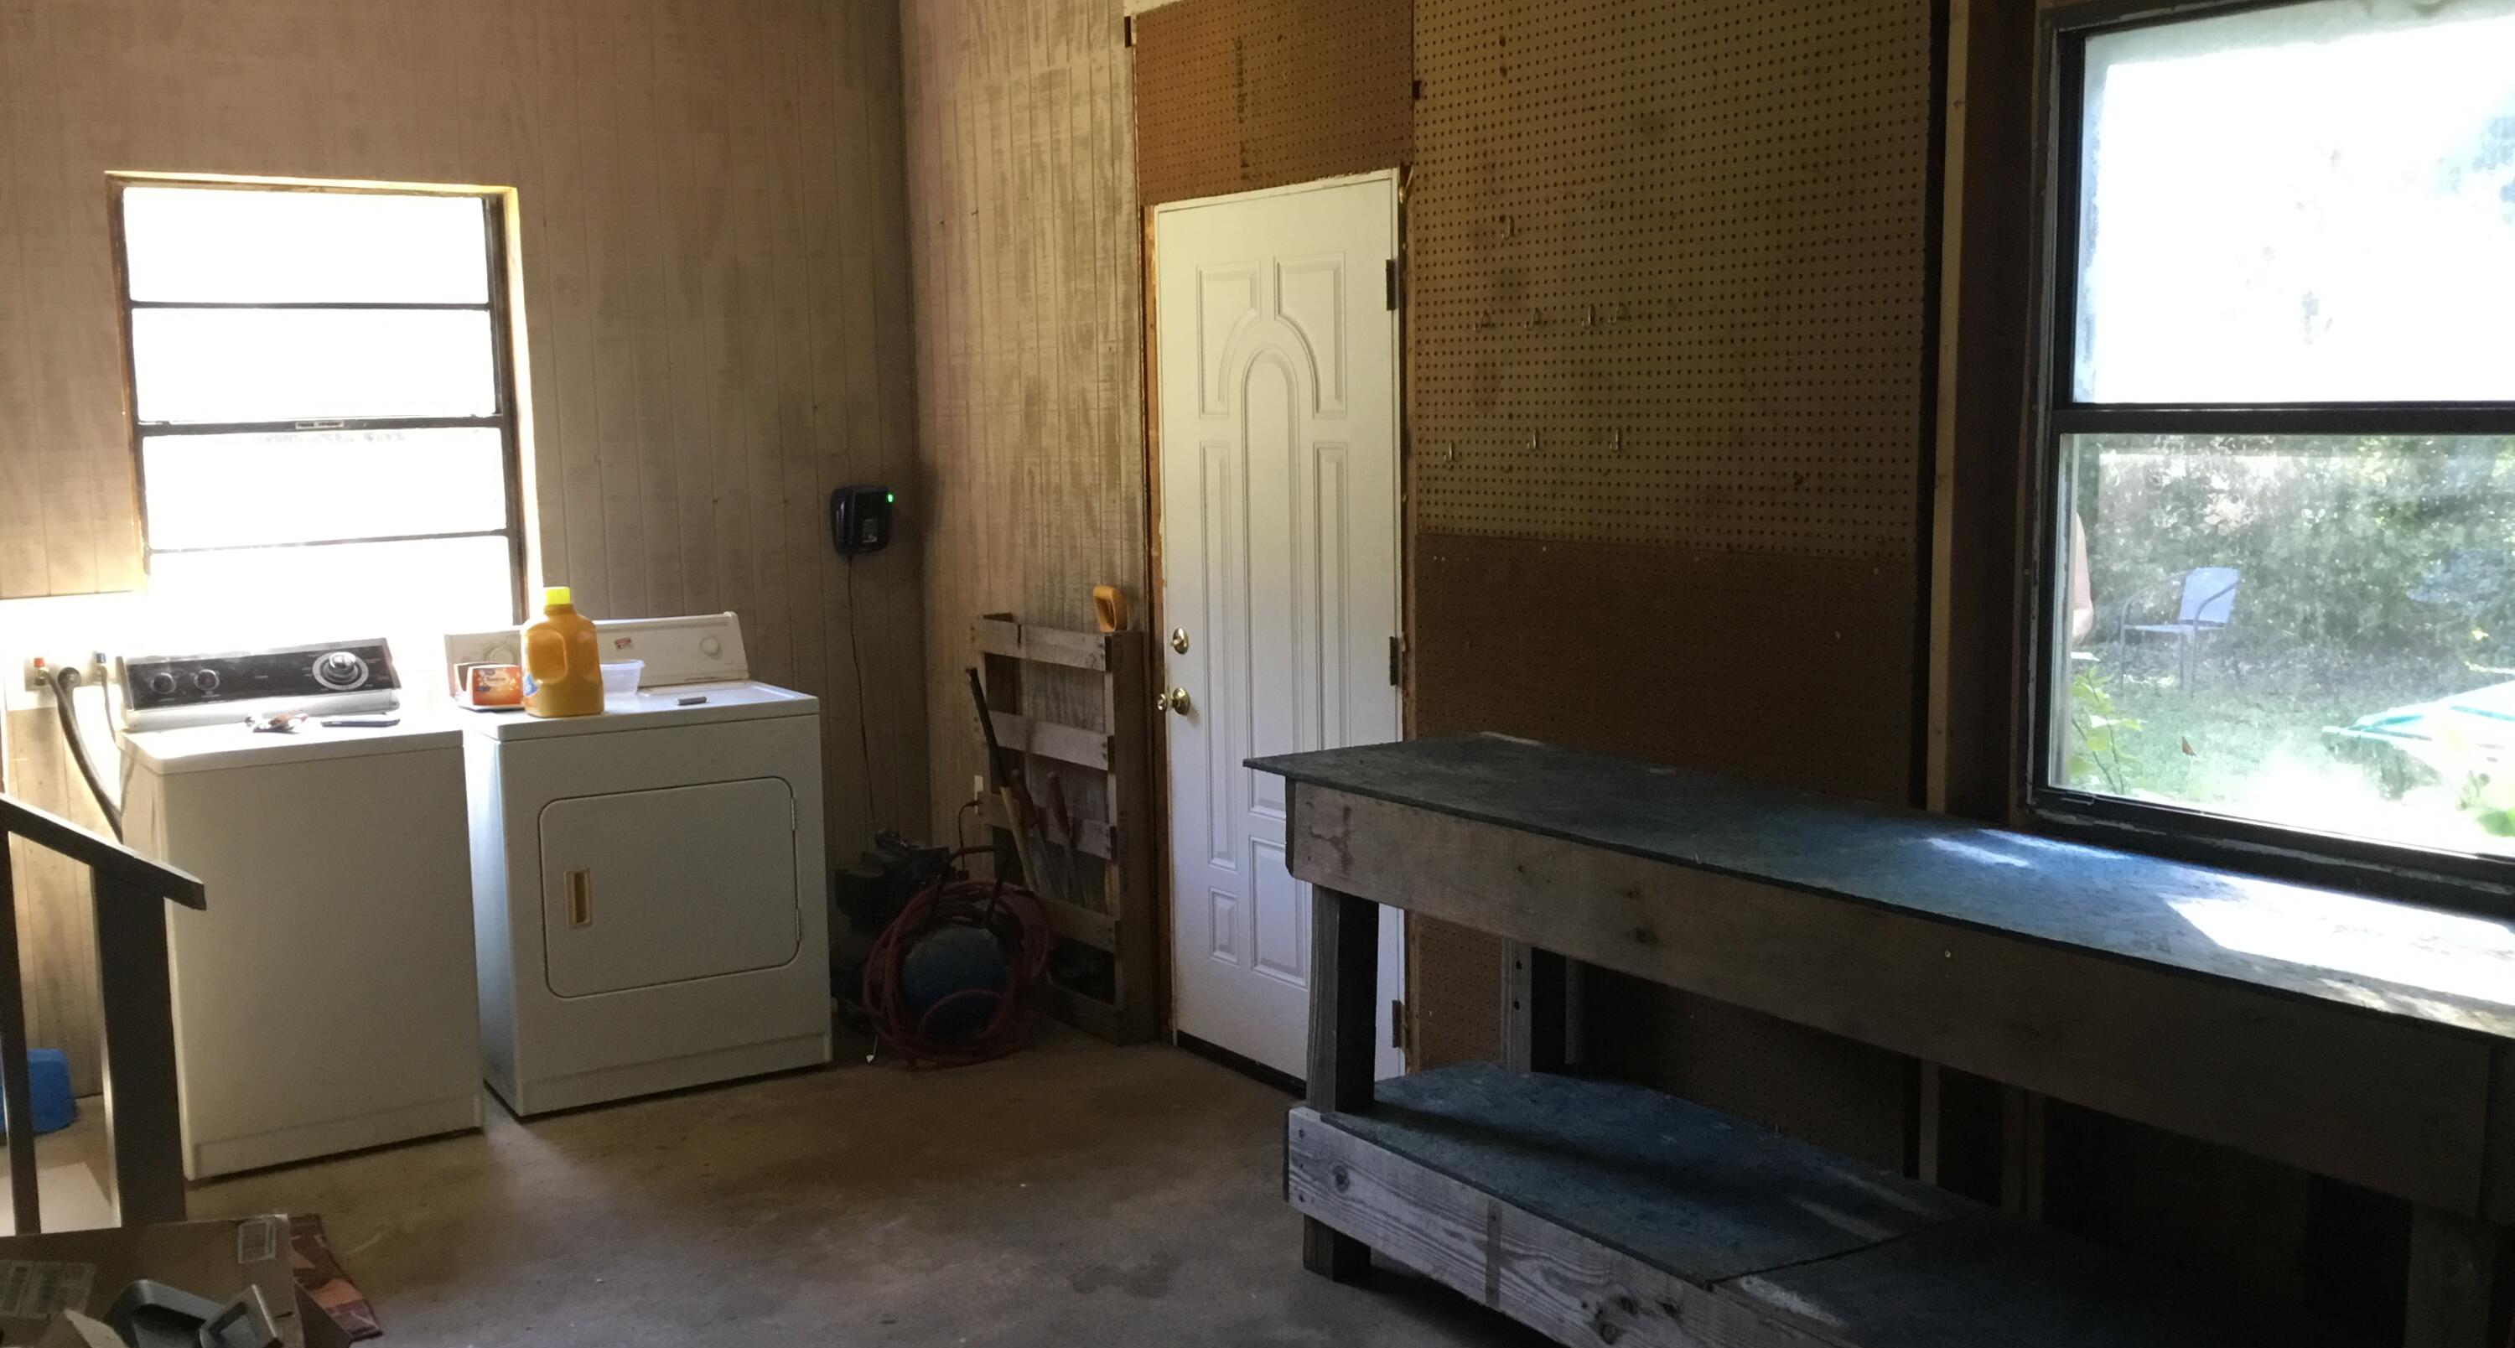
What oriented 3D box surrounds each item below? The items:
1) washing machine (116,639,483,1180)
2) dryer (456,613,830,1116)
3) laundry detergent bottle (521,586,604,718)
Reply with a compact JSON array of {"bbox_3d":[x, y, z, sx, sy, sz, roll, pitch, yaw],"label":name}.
[{"bbox_3d":[-2.167,0.495,5.104,0.605,1.065,0.660,-6,9,-32],"label":"washing machine"},{"bbox_3d":[-1.534,0.426,5.543,0.738,1.070,0.690,-5,9,-30],"label":"dryer"},{"bbox_3d":[-1.623,-0.056,5.235,0.175,0.290,0.130,6,11,42],"label":"laundry detergent bottle"}]

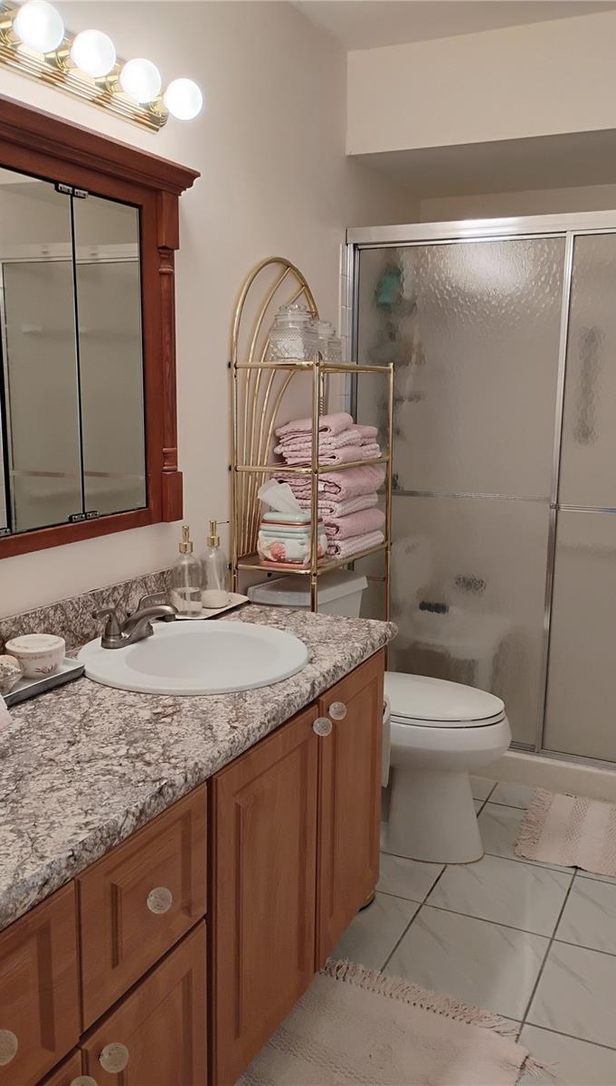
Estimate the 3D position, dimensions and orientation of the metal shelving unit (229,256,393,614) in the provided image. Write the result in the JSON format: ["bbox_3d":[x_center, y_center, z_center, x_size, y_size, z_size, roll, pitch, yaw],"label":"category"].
[{"bbox_3d":[0.028,0.025,2.660,0.260,1.715,0.585,5,11,25],"label":"metal shelving unit"}]

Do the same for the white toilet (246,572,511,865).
[{"bbox_3d":[0.246,0.511,2.655,0.736,0.765,0.410,5,11,25],"label":"white toilet"}]

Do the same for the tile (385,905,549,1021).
[{"bbox_3d":[0.390,1.004,2.119,0.327,0.010,0.327,5,11,25],"label":"tile"}]

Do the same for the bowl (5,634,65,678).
[{"bbox_3d":[-0.519,0.222,1.697,0.116,0.066,0.116,1,10,0],"label":"bowl"}]

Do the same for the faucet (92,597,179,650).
[{"bbox_3d":[-0.345,0.171,1.896,0.158,0.092,0.215,5,11,25],"label":"faucet"}]

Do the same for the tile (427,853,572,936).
[{"bbox_3d":[0.535,0.952,2.413,0.327,0.010,0.327,5,11,25],"label":"tile"}]

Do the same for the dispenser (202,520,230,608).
[{"bbox_3d":[-0.235,0.053,2.206,0.078,0.217,0.074,1,10,0],"label":"dispenser"}]

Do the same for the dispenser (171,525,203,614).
[{"bbox_3d":[-0.296,0.064,2.149,0.074,0.214,0.076,-3,11,-19],"label":"dispenser"}]

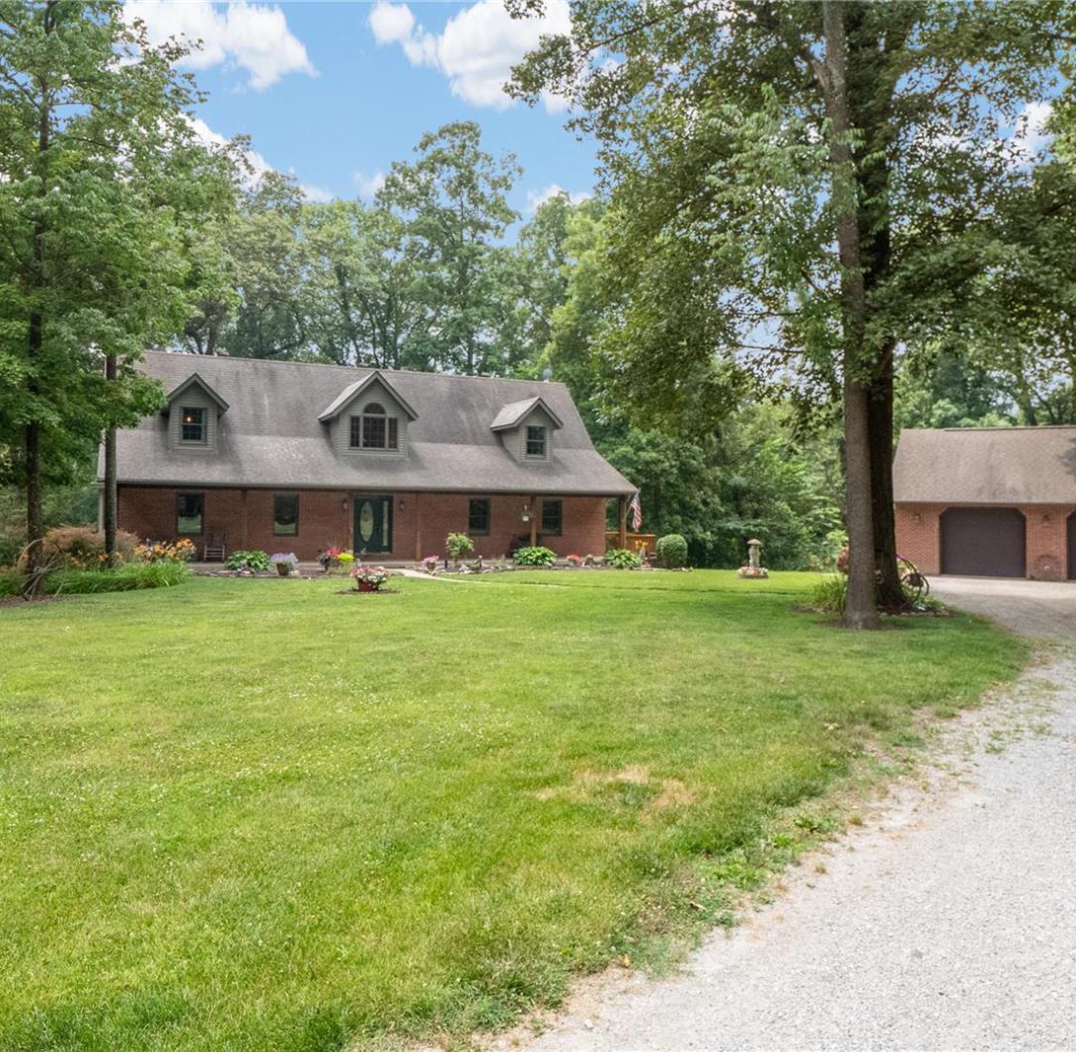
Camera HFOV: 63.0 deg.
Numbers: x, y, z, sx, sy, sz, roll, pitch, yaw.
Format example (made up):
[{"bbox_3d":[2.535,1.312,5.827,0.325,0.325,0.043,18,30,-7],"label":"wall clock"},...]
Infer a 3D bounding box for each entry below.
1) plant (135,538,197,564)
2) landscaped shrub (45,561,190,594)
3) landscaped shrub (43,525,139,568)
[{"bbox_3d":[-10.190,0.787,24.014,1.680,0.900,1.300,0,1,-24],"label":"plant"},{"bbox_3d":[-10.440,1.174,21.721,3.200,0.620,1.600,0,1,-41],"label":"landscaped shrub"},{"bbox_3d":[-12.332,0.641,24.212,2.450,1.350,2.000,0,1,-27],"label":"landscaped shrub"}]

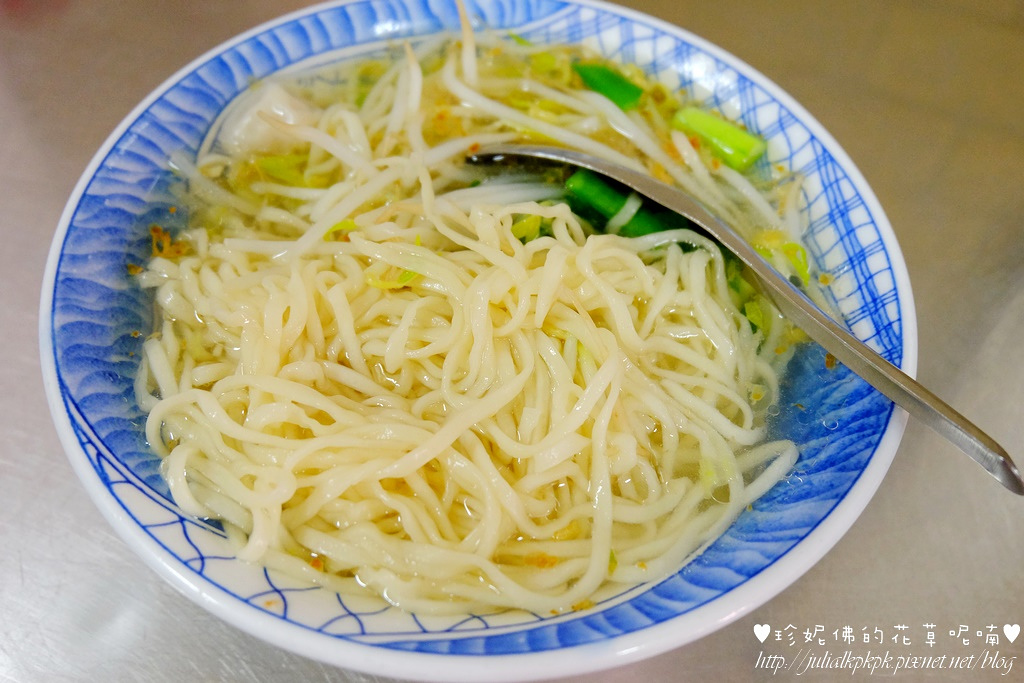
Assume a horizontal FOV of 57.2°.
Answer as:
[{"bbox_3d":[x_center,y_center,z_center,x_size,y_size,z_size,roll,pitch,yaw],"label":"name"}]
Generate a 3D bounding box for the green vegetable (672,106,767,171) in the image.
[{"bbox_3d":[0.060,-0.060,0.269,0.026,0.009,0.009,32,59,18],"label":"green vegetable"}]

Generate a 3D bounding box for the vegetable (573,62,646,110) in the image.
[{"bbox_3d":[0.029,-0.079,0.285,0.024,0.005,0.009,39,61,22],"label":"vegetable"}]

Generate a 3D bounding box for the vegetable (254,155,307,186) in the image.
[{"bbox_3d":[-0.062,-0.047,0.256,0.017,0.004,0.007,23,57,13],"label":"vegetable"}]

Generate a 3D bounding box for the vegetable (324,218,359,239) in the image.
[{"bbox_3d":[-0.044,-0.029,0.238,0.010,0.004,0.005,-28,61,-21],"label":"vegetable"}]

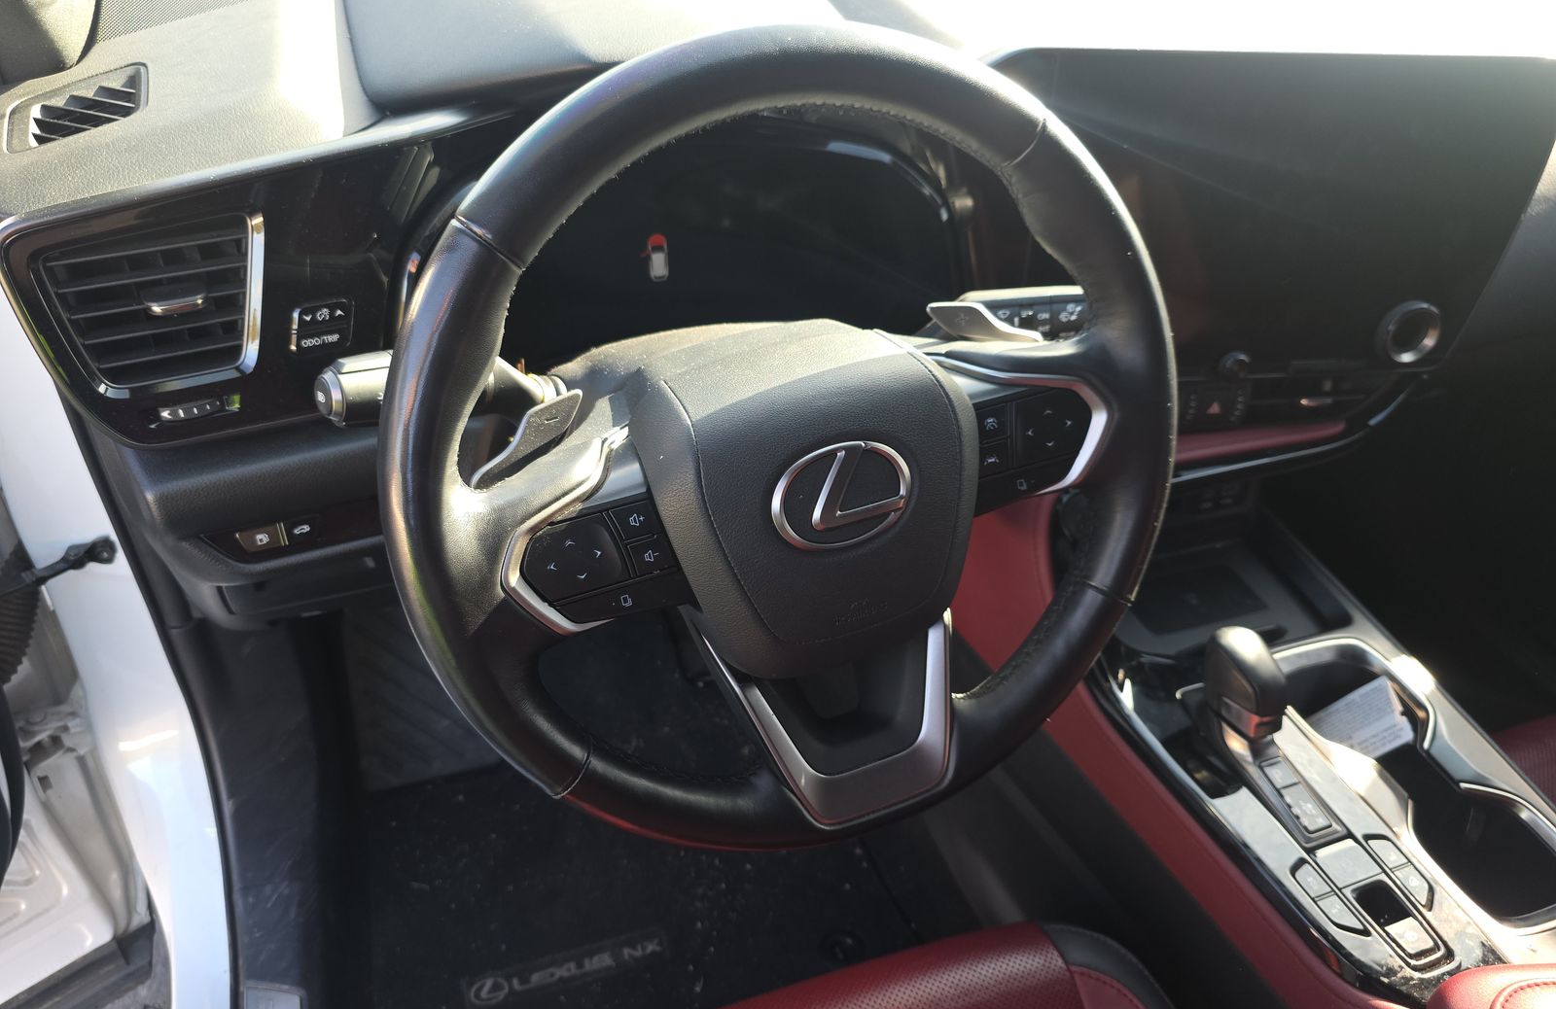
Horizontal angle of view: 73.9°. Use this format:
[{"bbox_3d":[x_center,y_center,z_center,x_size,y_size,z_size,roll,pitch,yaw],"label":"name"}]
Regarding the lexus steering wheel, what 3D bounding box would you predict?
[{"bbox_3d":[0.010,-0.021,0.489,0.370,0.370,0.105,-16,19,-15],"label":"lexus steering wheel"}]

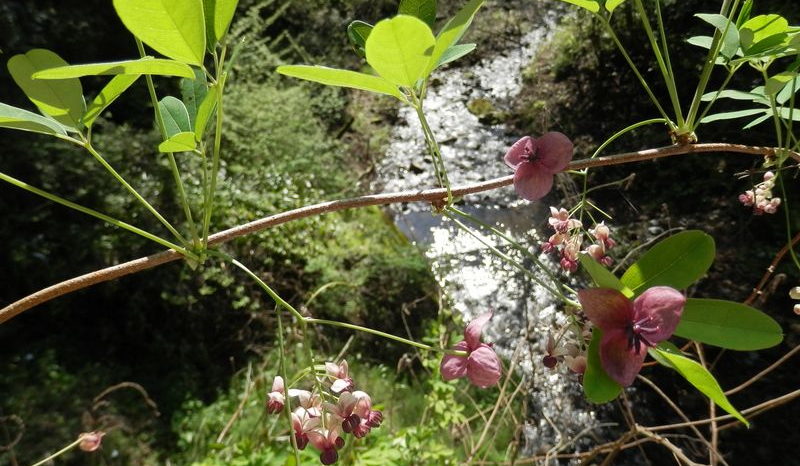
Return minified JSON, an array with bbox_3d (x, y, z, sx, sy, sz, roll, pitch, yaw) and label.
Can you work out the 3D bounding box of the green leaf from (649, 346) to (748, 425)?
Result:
[{"bbox_3d":[0.112,0.057,0.218,0.043,0.014,0.009,39,56,13],"label":"green leaf"}]

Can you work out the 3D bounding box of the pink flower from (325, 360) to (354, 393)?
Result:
[{"bbox_3d":[-0.027,0.066,0.265,0.013,0.013,0.012,-11,32,-25],"label":"pink flower"}]

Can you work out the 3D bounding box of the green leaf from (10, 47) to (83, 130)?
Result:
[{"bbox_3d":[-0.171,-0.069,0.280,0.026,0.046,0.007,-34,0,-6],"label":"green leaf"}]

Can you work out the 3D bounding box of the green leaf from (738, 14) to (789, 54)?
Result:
[{"bbox_3d":[0.203,-0.110,0.323,0.035,0.017,0.007,-39,1,-8],"label":"green leaf"}]

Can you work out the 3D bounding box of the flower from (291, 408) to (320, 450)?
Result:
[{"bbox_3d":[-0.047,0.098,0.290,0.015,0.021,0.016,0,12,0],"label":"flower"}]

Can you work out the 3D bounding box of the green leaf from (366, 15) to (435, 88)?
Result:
[{"bbox_3d":[0.002,-0.083,0.269,0.030,0.040,0.007,-14,55,5],"label":"green leaf"}]

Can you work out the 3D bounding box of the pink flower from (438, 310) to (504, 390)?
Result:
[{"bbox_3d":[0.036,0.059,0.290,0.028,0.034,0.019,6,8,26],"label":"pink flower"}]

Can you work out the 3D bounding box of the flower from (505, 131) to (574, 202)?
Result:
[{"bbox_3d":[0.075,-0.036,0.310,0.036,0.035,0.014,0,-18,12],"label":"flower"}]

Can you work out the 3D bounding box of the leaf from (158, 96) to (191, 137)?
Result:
[{"bbox_3d":[-0.121,-0.060,0.310,0.017,0.006,0.034,-37,73,-11],"label":"leaf"}]

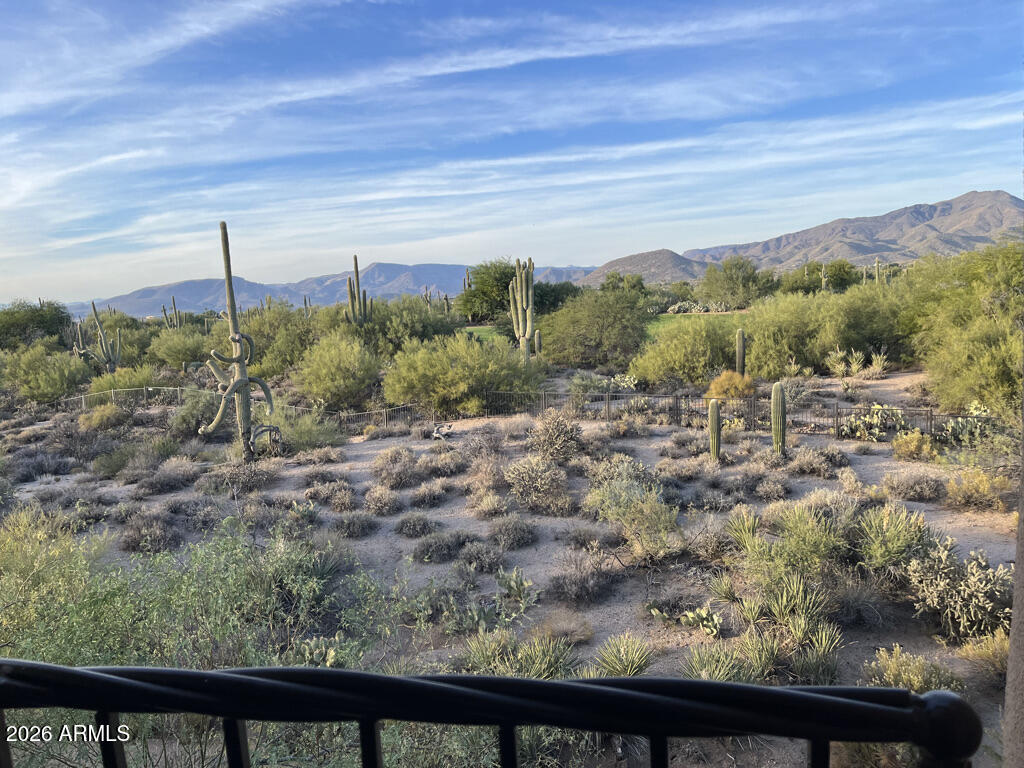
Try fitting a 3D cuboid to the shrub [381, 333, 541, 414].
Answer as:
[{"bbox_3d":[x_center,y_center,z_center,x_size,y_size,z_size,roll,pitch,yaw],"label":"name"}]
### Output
[{"bbox_3d":[-2.544,-0.721,39.723,8.250,3.870,6.187,0,6,0],"label":"shrub"}]

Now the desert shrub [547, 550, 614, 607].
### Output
[{"bbox_3d":[1.145,3.168,12.851,1.034,0.795,0.952,0,6,0],"label":"desert shrub"}]

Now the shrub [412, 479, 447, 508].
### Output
[{"bbox_3d":[-1.890,2.427,17.393,0.861,0.596,0.818,-4,8,-7],"label":"shrub"}]

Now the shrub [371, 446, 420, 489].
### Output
[{"bbox_3d":[-2.969,2.085,19.602,1.278,0.958,1.150,-4,7,-9],"label":"shrub"}]

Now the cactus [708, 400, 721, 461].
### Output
[{"bbox_3d":[5.294,1.193,20.135,0.316,1.648,0.316,0,8,15],"label":"cactus"}]

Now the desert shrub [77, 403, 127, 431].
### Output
[{"bbox_3d":[-19.495,1.447,36.514,2.349,1.148,2.178,0,6,0],"label":"desert shrub"}]

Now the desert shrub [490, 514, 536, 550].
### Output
[{"bbox_3d":[0.009,2.747,14.443,0.903,0.562,0.813,-3,7,-1],"label":"desert shrub"}]

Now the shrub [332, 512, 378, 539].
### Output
[{"bbox_3d":[-3.444,3.046,16.920,0.986,0.449,0.916,0,6,0],"label":"shrub"}]

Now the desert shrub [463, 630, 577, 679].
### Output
[{"bbox_3d":[0.105,3.340,9.533,1.443,0.564,0.938,-3,7,-1],"label":"desert shrub"}]

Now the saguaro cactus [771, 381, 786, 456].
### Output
[{"bbox_3d":[6.984,0.916,20.156,0.401,2.033,0.401,-1,7,19],"label":"saguaro cactus"}]

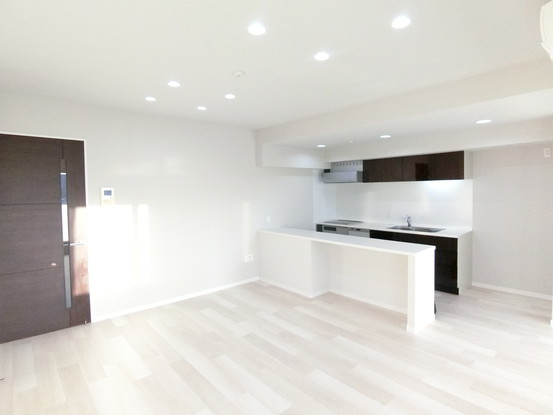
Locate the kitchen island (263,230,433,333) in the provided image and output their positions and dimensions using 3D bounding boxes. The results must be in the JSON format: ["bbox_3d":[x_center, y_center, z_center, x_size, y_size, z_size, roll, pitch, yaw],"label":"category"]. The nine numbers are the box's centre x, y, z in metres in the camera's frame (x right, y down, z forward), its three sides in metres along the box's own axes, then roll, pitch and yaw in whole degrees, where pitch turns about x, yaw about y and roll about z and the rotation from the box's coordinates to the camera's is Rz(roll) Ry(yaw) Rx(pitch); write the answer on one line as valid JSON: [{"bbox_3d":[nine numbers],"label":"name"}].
[{"bbox_3d":[0.749,0.838,4.299,0.491,0.842,2.664,-4,4,-41],"label":"kitchen island"}]

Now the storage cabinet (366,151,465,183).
[{"bbox_3d":[2.262,-0.627,5.014,0.390,0.397,1.639,-4,4,-41],"label":"storage cabinet"}]

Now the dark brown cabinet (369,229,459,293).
[{"bbox_3d":[2.293,0.790,4.901,0.635,0.810,1.347,-4,4,-41],"label":"dark brown cabinet"}]

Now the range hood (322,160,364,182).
[{"bbox_3d":[1.402,-0.655,5.862,0.580,0.395,0.770,-4,4,-41],"label":"range hood"}]

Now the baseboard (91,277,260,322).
[{"bbox_3d":[-1.225,1.266,4.357,2.459,0.060,0.015,-4,4,-41],"label":"baseboard"}]

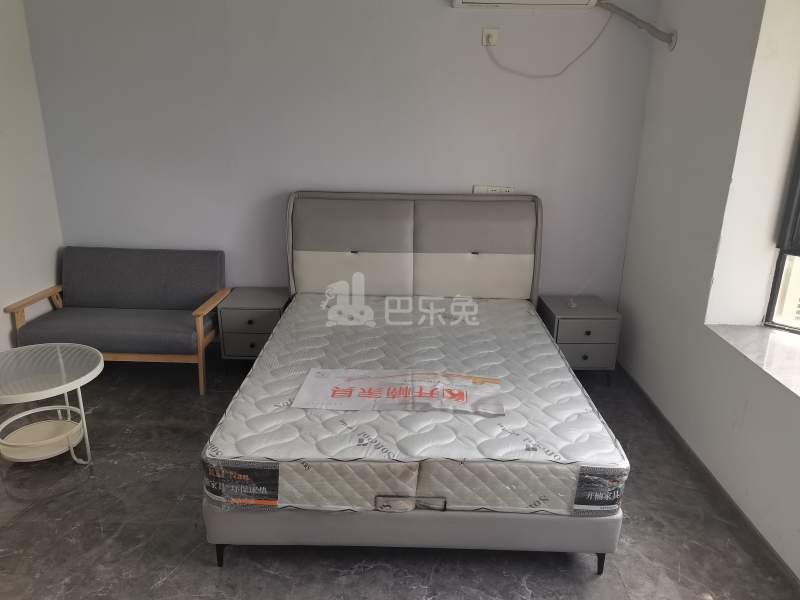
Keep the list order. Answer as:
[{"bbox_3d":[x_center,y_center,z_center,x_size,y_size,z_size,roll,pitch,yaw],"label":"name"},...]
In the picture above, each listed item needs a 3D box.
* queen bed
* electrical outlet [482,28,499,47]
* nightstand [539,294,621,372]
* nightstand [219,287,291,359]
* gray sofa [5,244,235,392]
[{"bbox_3d":[0.081,0.174,3.035,1.580,1.160,2.060,1,18,0],"label":"queen bed"},{"bbox_3d":[0.540,-1.567,3.586,0.087,0.090,0.020,1,18,1],"label":"electrical outlet"},{"bbox_3d":[1.143,0.258,3.900,0.395,0.487,0.433,1,18,1],"label":"nightstand"},{"bbox_3d":[-0.917,0.216,3.956,0.395,0.487,0.433,1,18,1],"label":"nightstand"},{"bbox_3d":[-1.683,0.125,3.773,1.158,0.764,0.651,2,18,3],"label":"gray sofa"}]

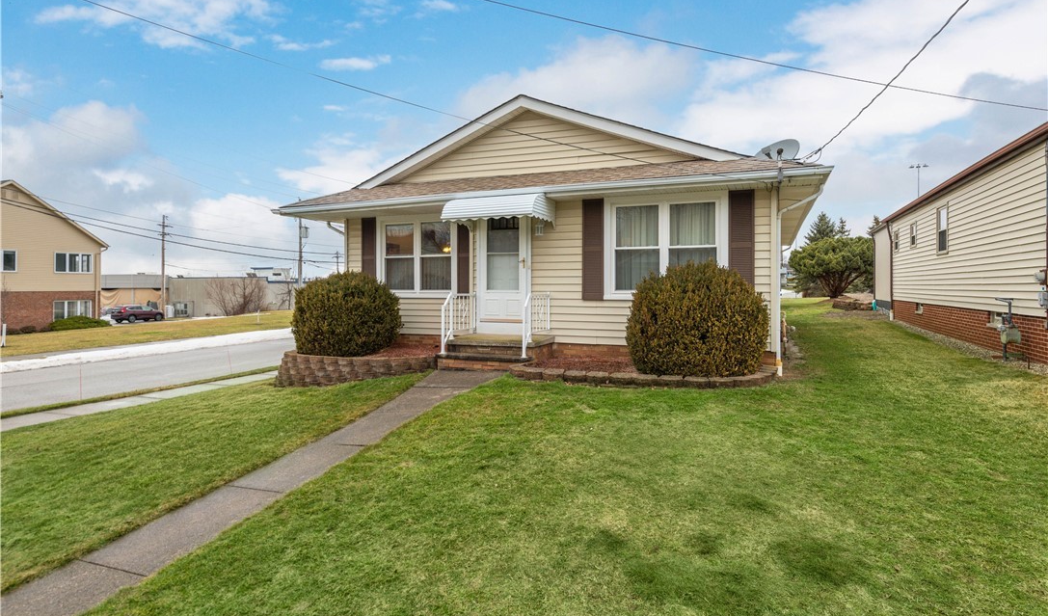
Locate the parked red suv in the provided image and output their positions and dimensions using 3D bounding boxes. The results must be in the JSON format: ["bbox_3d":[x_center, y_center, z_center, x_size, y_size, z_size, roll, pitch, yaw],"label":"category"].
[{"bbox_3d":[-36.770,0.578,52.600,1.820,1.660,4.530,1,3,19],"label":"parked red suv"}]

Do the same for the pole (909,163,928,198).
[{"bbox_3d":[40.672,-8.373,57.283,2.100,13.000,0.900,1,3,24],"label":"pole"}]

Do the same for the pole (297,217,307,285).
[{"bbox_3d":[-20.598,-4.759,51.231,0.850,10.600,0.450,1,3,24],"label":"pole"}]

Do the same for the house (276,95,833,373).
[{"bbox_3d":[2.826,-1.607,16.758,10.100,4.650,16.200,1,3,24],"label":"house"}]

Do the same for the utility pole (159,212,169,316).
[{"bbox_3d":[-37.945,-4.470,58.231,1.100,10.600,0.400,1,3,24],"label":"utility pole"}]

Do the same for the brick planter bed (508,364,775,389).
[{"bbox_3d":[1.581,0.998,8.338,4.000,0.250,1.400,1,3,24],"label":"brick planter bed"}]

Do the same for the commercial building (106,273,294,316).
[{"bbox_3d":[-42.345,-1.894,75.665,16.000,4.540,23.000,1,3,24],"label":"commercial building"}]

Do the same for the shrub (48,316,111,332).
[{"bbox_3d":[-28.149,1.020,35.000,1.900,0.900,3.000,1,3,24],"label":"shrub"}]

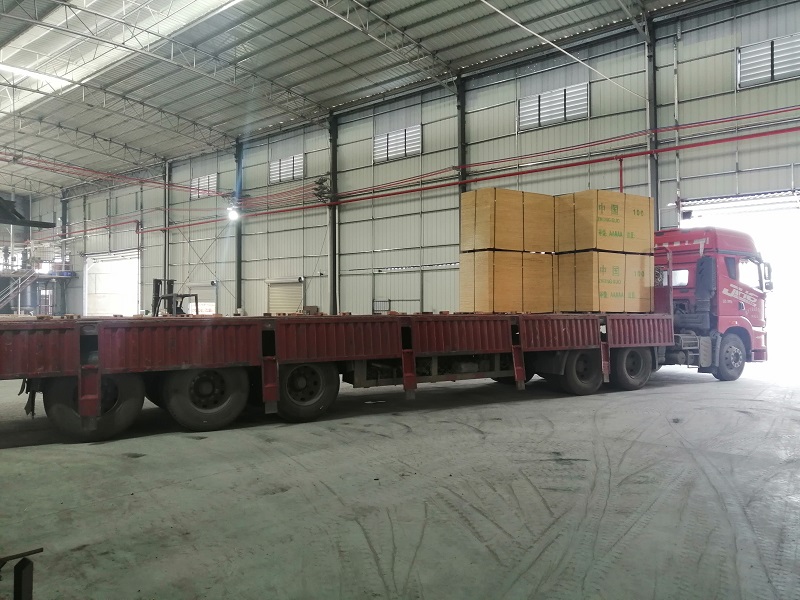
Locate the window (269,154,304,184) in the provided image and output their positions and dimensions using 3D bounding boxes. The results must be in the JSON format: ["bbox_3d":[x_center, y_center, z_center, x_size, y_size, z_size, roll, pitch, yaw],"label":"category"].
[{"bbox_3d":[-5.955,-6.804,32.677,2.820,1.205,0.100,-1,-1,40],"label":"window"}]

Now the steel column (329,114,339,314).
[{"bbox_3d":[-3.203,-3.499,30.100,0.200,10.939,0.250,-1,-1,40],"label":"steel column"}]

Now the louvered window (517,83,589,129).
[{"bbox_3d":[5.639,-7.065,23.070,2.847,1.268,0.100,-1,-1,40],"label":"louvered window"}]

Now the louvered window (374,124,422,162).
[{"bbox_3d":[-0.137,-6.903,27.855,2.808,1.241,0.100,-1,-1,40],"label":"louvered window"}]

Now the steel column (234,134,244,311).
[{"bbox_3d":[-9.021,-3.474,34.923,0.200,11.058,0.250,-1,-1,40],"label":"steel column"}]

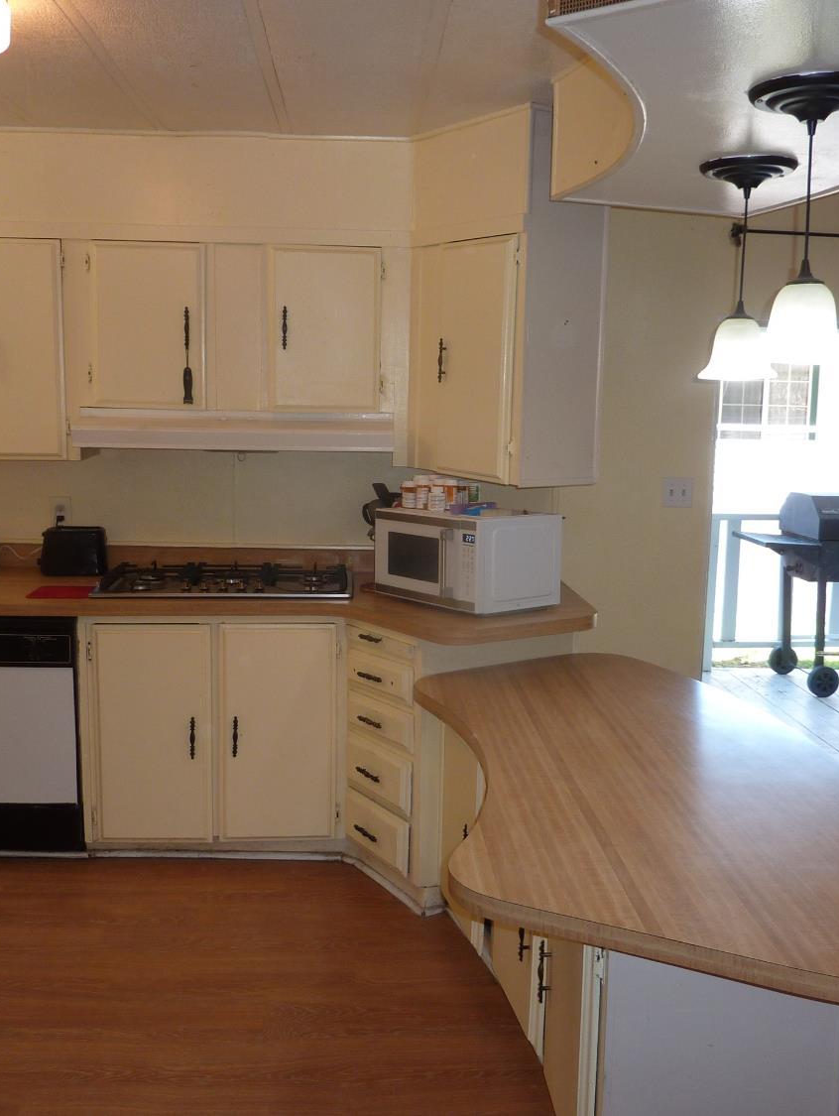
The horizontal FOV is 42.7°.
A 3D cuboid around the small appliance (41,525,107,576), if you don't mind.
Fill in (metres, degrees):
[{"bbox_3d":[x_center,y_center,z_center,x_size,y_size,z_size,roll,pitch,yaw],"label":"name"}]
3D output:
[{"bbox_3d":[-1.313,-0.032,4.117,0.250,0.185,0.165,1,9,-2],"label":"small appliance"}]

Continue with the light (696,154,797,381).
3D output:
[{"bbox_3d":[0.833,-0.726,2.755,0.240,0.535,0.240,1,9,-2],"label":"light"}]

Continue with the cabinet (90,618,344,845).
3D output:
[{"bbox_3d":[-0.711,0.563,3.959,0.868,0.816,0.600,1,9,-2],"label":"cabinet"}]

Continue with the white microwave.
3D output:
[{"bbox_3d":[0.154,-0.011,3.703,0.395,0.302,0.500,-7,12,-42],"label":"white microwave"}]

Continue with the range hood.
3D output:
[{"bbox_3d":[-0.652,-0.471,3.922,1.112,0.142,0.420,1,9,-2],"label":"range hood"}]

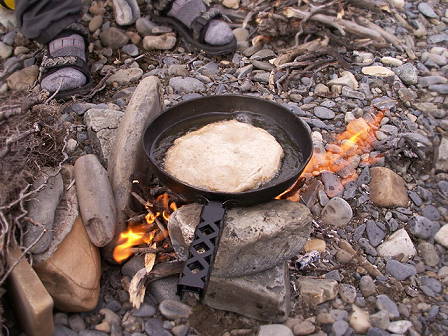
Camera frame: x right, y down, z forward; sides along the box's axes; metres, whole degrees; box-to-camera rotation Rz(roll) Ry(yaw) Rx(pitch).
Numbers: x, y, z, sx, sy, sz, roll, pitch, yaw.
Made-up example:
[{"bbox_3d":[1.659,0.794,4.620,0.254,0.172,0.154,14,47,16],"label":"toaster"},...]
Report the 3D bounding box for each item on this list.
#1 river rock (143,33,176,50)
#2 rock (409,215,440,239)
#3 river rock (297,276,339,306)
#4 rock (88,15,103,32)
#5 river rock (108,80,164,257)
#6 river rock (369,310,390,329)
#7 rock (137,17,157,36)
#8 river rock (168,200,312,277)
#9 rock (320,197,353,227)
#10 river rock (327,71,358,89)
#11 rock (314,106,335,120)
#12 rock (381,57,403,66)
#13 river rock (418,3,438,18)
[{"bbox_3d":[-0.191,-0.374,1.341,0.094,0.035,0.045,-2,39,-4],"label":"river rock"},{"bbox_3d":[0.345,0.101,0.779,0.048,0.027,0.036,16,41,17],"label":"rock"},{"bbox_3d":[0.135,0.177,0.655,0.058,0.032,0.035,0,39,0],"label":"river rock"},{"bbox_3d":[-0.399,-0.449,1.407,0.046,0.052,0.055,0,39,0],"label":"rock"},{"bbox_3d":[-0.156,-0.030,0.846,0.065,0.105,0.410,0,39,0],"label":"river rock"},{"bbox_3d":[0.220,0.214,0.640,0.029,0.018,0.024,13,40,14],"label":"river rock"},{"bbox_3d":[-0.237,-0.432,1.385,0.062,0.056,0.065,0,39,0],"label":"rock"},{"bbox_3d":[0.026,0.108,0.706,0.205,0.072,0.118,-3,39,-6],"label":"river rock"},{"bbox_3d":[0.199,0.077,0.799,0.053,0.032,0.045,11,40,12],"label":"rock"},{"bbox_3d":[0.310,-0.231,1.184,0.078,0.032,0.045,8,39,8],"label":"river rock"},{"bbox_3d":[0.227,-0.123,1.026,0.045,0.026,0.040,0,39,0],"label":"rock"},{"bbox_3d":[0.478,-0.304,1.292,0.060,0.014,0.026,15,41,15],"label":"rock"},{"bbox_3d":[0.680,-0.524,1.508,0.062,0.045,0.070,10,40,12],"label":"river rock"}]

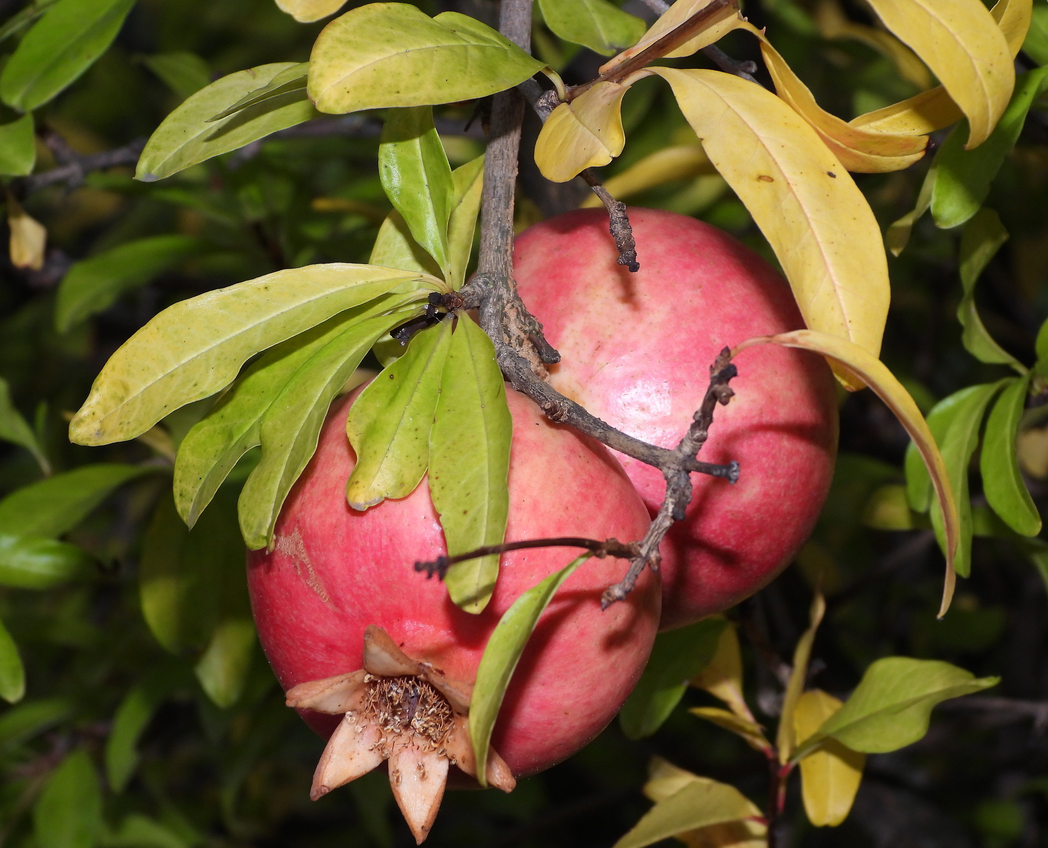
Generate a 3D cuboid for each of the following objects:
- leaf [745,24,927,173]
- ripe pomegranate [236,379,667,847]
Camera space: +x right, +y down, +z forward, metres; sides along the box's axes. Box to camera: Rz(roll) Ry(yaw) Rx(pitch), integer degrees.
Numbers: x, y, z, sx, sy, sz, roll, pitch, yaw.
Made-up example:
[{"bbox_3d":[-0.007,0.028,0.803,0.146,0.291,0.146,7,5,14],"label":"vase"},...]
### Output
[{"bbox_3d":[0.056,-0.058,0.880,0.041,0.012,0.013,34,0,0],"label":"leaf"},{"bbox_3d":[-0.015,0.035,0.946,0.084,0.084,0.089,10,41,12],"label":"ripe pomegranate"}]

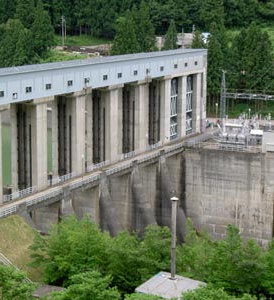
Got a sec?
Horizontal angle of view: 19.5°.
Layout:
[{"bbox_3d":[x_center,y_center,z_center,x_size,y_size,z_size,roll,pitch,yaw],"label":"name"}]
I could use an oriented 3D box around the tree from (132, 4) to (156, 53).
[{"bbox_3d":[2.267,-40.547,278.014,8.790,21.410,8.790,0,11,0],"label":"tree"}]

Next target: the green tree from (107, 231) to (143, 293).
[{"bbox_3d":[-1.643,13.841,97.006,4.380,8.390,4.380,0,11,0],"label":"green tree"}]

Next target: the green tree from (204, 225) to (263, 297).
[{"bbox_3d":[11.257,12.986,93.007,7.000,8.890,6.300,0,11,0],"label":"green tree"}]

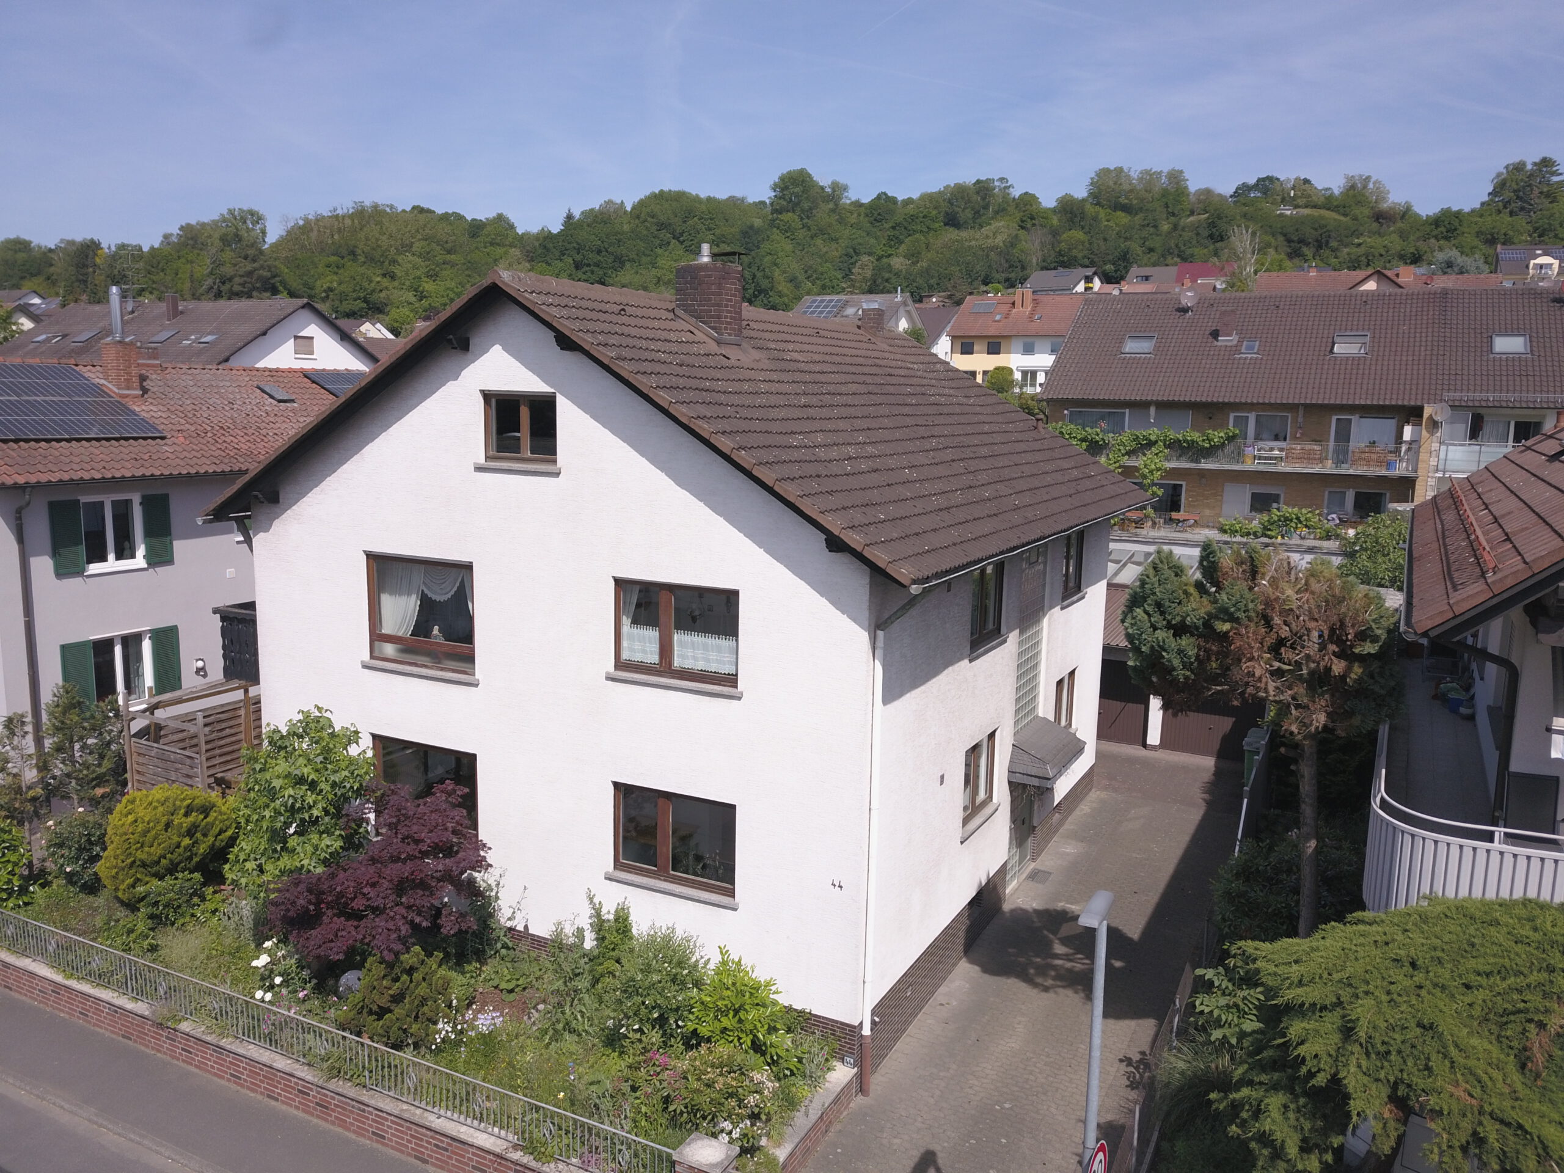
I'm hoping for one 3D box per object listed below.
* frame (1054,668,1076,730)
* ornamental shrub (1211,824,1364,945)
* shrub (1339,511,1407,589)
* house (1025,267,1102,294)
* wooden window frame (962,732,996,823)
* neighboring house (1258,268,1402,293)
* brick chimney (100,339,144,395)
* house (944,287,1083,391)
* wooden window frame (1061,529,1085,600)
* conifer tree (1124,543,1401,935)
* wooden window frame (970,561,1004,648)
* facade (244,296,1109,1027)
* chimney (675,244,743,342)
[{"bbox_3d":[5.591,2.398,23.526,0.120,1.340,1.680,6,10,27],"label":"frame"},{"bbox_3d":[7.451,4.795,17.511,2.000,2.200,2.000,5,10,27],"label":"ornamental shrub"},{"bbox_3d":[17.964,-0.979,35.500,2.500,2.600,2.300,6,10,27],"label":"shrub"},{"bbox_3d":[46.512,-48.127,194.000,11.000,8.700,10.300,9,11,41],"label":"house"},{"bbox_3d":[3.134,3.076,18.942,0.120,1.342,1.730,6,10,27],"label":"wooden window frame"},{"bbox_3d":[40.344,-18.741,86.936,12.800,9.000,11.000,4,10,22],"label":"neighboring house"},{"bbox_3d":[-13.590,-4.496,24.176,0.500,1.050,0.500,5,10,27],"label":"brick chimney"},{"bbox_3d":[23.740,-24.041,114.240,12.200,9.800,10.600,5,10,25],"label":"house"},{"bbox_3d":[5.575,-0.537,22.611,0.120,1.280,1.830,5,10,27],"label":"wooden window frame"},{"bbox_3d":[5.418,2.901,13.744,3.100,7.100,2.900,5,10,27],"label":"conifer tree"},{"bbox_3d":[3.185,0.232,18.514,0.120,1.345,1.740,6,10,27],"label":"wooden window frame"},{"bbox_3d":[-0.673,-0.296,21.775,10.491,8.887,12.889,5,10,27],"label":"facade"},{"bbox_3d":[-1.155,-4.419,17.930,0.800,1.400,0.700,5,10,27],"label":"chimney"}]

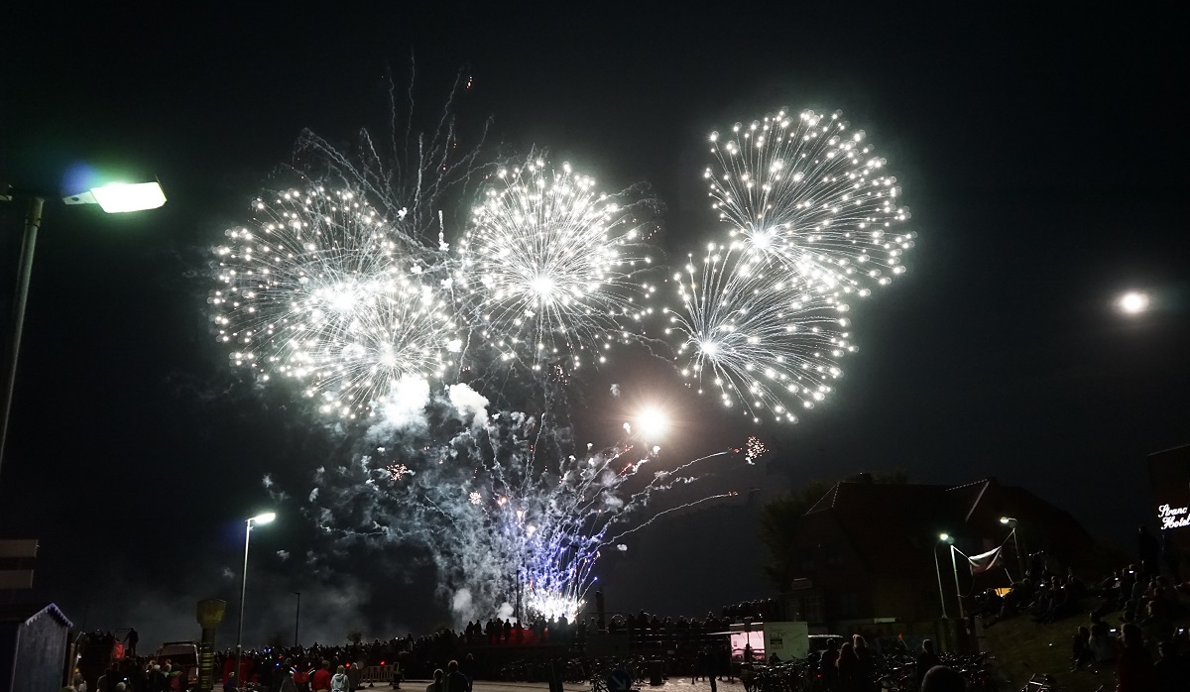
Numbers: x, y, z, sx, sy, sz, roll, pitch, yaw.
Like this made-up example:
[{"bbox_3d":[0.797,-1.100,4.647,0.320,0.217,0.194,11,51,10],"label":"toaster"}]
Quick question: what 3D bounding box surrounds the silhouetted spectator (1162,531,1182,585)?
[{"bbox_3d":[19.014,6.982,30.500,0.500,1.720,0.380,5,-19,-20],"label":"silhouetted spectator"}]

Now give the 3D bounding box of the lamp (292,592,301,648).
[{"bbox_3d":[-27.599,26.063,85.000,0.700,7.000,0.250,-4,-18,5],"label":"lamp"}]

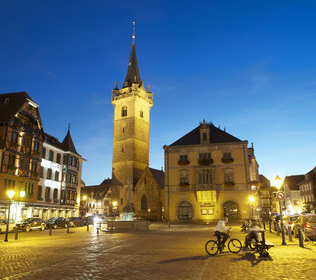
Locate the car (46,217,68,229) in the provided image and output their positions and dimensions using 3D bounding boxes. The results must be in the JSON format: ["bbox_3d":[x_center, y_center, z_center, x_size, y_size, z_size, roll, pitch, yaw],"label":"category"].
[{"bbox_3d":[-14.100,11.548,39.141,1.740,1.470,4.100,-1,-15,4],"label":"car"}]

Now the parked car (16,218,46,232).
[{"bbox_3d":[-15.618,10.295,34.149,1.720,1.520,4.000,-4,-15,14],"label":"parked car"}]

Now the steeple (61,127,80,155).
[{"bbox_3d":[-16.564,-0.006,52.711,3.100,5.700,3.300,-3,-15,10],"label":"steeple"}]

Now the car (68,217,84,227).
[{"bbox_3d":[-13.042,12.505,42.846,1.750,1.500,4.100,-4,-15,14],"label":"car"}]

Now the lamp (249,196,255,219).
[{"bbox_3d":[10.257,7.851,29.991,0.450,3.800,0.450,-3,-15,10],"label":"lamp"}]

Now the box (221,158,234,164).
[{"bbox_3d":[12.486,3.750,50.121,2.200,1.000,0.500,-3,-15,10],"label":"box"}]

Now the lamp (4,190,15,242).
[{"bbox_3d":[-11.671,5.845,22.005,0.450,4.000,0.450,-4,-15,13],"label":"lamp"}]

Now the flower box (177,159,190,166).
[{"bbox_3d":[4.756,4.196,51.413,2.100,1.000,0.500,-3,-15,10],"label":"flower box"}]

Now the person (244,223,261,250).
[{"bbox_3d":[5.279,5.399,15.748,0.800,1.320,0.520,-5,-15,15],"label":"person"}]

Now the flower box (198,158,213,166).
[{"bbox_3d":[8.723,4.067,50.723,2.700,1.200,0.500,-3,-15,10],"label":"flower box"}]

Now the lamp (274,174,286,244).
[{"bbox_3d":[7.808,4.366,17.803,0.450,4.280,0.450,-4,-15,13],"label":"lamp"}]

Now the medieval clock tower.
[{"bbox_3d":[-7.500,-7.870,80.391,8.800,59.500,8.800,-9,-17,29],"label":"medieval clock tower"}]

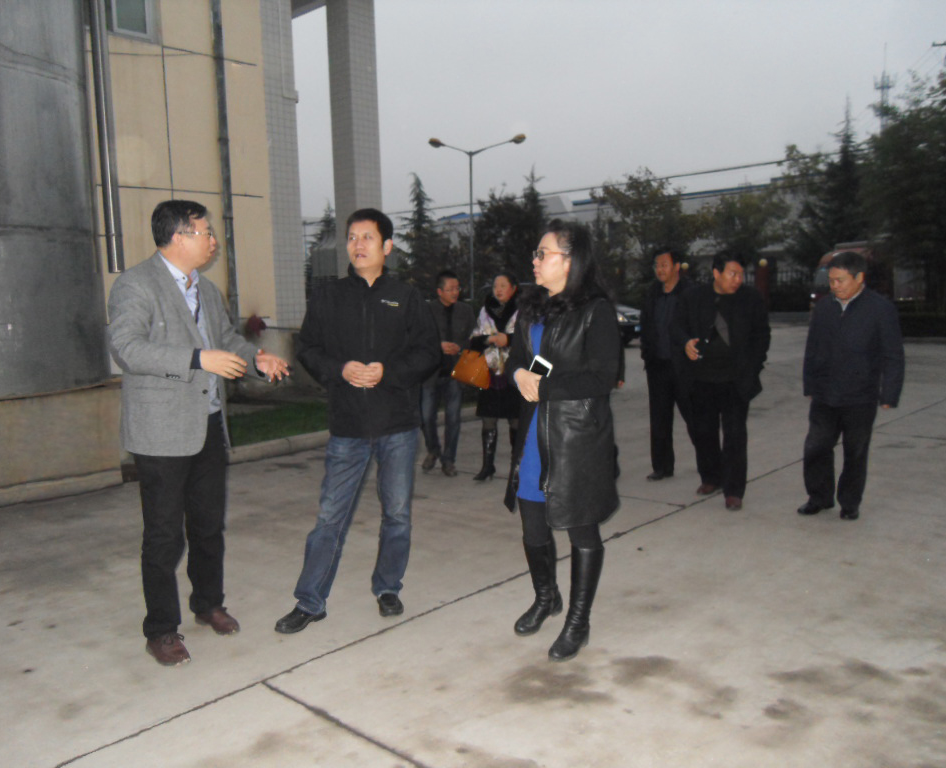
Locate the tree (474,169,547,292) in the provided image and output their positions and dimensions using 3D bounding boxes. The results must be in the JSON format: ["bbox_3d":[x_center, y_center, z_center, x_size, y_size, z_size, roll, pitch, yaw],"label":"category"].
[{"bbox_3d":[1.411,-5.168,32.678,3.000,6.200,3.000,-2,6,0],"label":"tree"}]

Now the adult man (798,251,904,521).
[{"bbox_3d":[2.375,-0.019,5.244,0.620,1.650,0.430,2,7,33],"label":"adult man"}]

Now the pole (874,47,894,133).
[{"bbox_3d":[59.003,-30.070,118.190,3.000,34.874,3.000,-2,6,0],"label":"pole"}]

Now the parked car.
[{"bbox_3d":[2.970,-1.910,23.100,1.800,1.480,4.600,-6,8,-38],"label":"parked car"}]

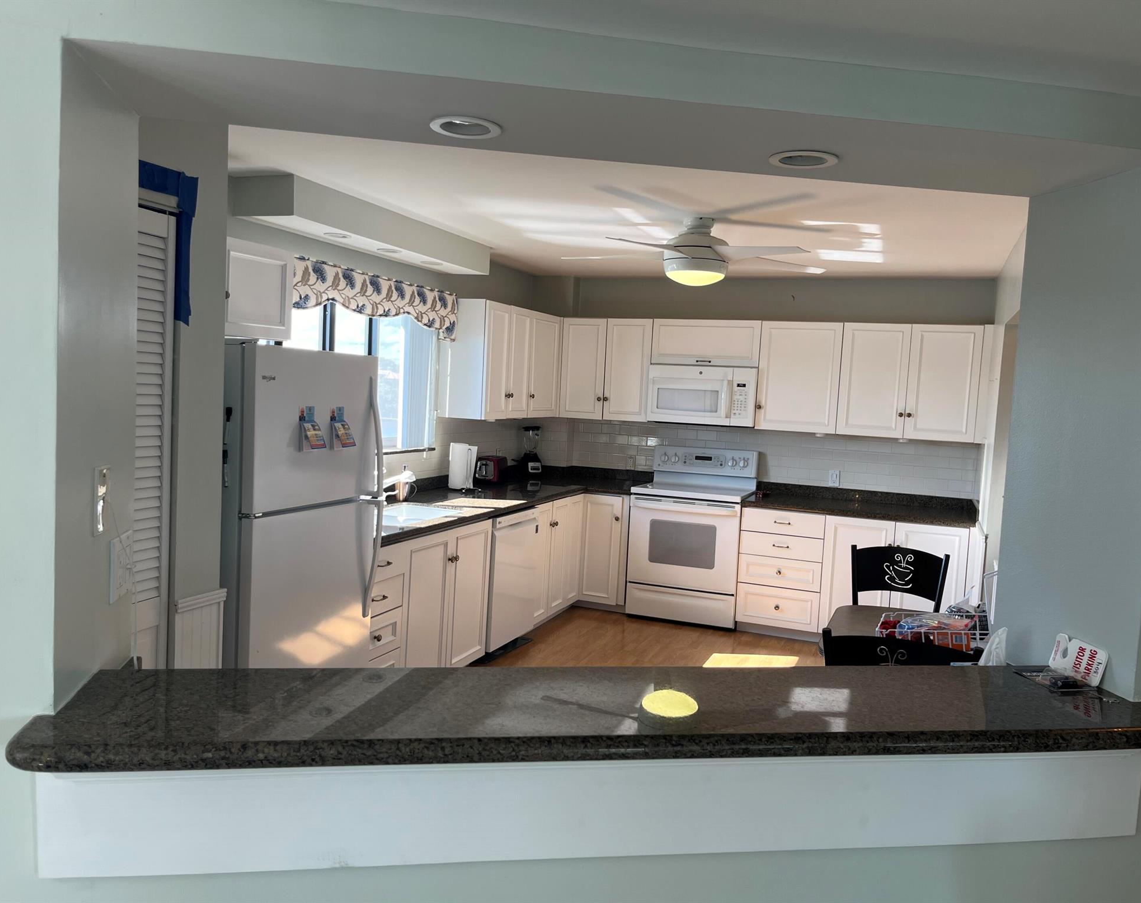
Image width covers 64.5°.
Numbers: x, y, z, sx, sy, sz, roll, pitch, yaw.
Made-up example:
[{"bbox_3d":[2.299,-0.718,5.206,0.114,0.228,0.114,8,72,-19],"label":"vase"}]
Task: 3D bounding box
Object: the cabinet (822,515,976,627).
[{"bbox_3d":[2.155,0.842,6.026,0.880,0.846,0.590,4,4,21],"label":"cabinet"}]

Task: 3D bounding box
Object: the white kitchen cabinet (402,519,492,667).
[{"bbox_3d":[-0.907,0.785,4.787,0.600,0.846,0.910,4,4,21],"label":"white kitchen cabinet"}]

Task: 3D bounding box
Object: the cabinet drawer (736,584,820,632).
[{"bbox_3d":[1.463,1.025,6.247,0.540,0.263,0.510,4,4,21],"label":"cabinet drawer"}]

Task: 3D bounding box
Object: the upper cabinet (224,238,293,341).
[{"bbox_3d":[-1.488,-0.645,3.549,0.325,0.382,0.842,4,4,21],"label":"upper cabinet"}]

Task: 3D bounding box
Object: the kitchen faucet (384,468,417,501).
[{"bbox_3d":[-0.959,0.204,4.801,0.310,0.224,0.090,4,4,21],"label":"kitchen faucet"}]

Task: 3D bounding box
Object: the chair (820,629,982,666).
[{"bbox_3d":[1.037,1.000,2.919,0.440,0.920,0.500,4,4,21],"label":"chair"}]

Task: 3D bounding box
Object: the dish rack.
[{"bbox_3d":[1.278,0.647,3.196,0.370,0.115,0.290,4,4,21],"label":"dish rack"}]

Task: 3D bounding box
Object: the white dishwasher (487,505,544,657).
[{"bbox_3d":[-0.614,0.743,5.490,0.621,0.836,0.598,4,4,21],"label":"white dishwasher"}]

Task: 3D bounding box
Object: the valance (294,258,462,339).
[{"bbox_3d":[-1.060,-0.784,4.781,0.115,0.282,1.730,4,4,21],"label":"valance"}]

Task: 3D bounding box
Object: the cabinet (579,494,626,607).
[{"bbox_3d":[0.349,0.683,6.710,0.363,0.775,0.595,4,4,21],"label":"cabinet"}]

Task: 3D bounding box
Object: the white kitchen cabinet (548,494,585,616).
[{"bbox_3d":[-0.302,0.678,6.349,0.620,0.775,0.577,4,4,21],"label":"white kitchen cabinet"}]

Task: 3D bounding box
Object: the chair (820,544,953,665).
[{"bbox_3d":[1.443,0.935,4.057,0.440,0.920,0.500,4,4,21],"label":"chair"}]

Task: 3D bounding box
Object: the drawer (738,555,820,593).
[{"bbox_3d":[1.474,0.794,6.230,0.540,0.196,0.510,4,4,21],"label":"drawer"}]

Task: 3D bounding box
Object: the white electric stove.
[{"bbox_3d":[0.874,0.592,6.476,0.764,1.190,0.665,4,4,21],"label":"white electric stove"}]

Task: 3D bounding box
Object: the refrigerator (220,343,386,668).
[{"bbox_3d":[-1.286,0.447,3.527,0.810,1.695,0.730,4,4,21],"label":"refrigerator"}]

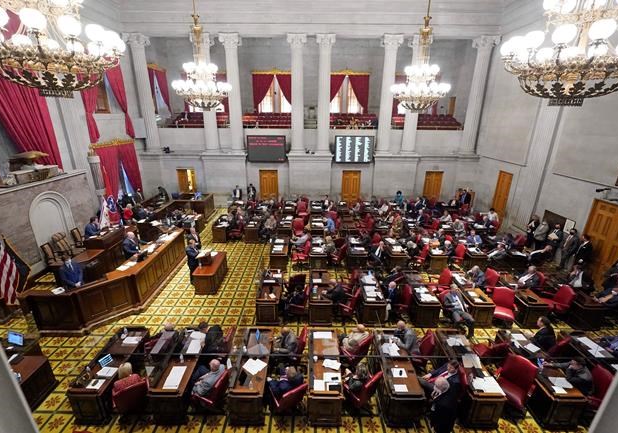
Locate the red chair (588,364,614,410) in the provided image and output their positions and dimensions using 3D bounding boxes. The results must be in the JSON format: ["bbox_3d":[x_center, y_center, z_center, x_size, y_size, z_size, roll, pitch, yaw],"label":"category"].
[{"bbox_3d":[5.605,3.584,5.800,0.670,1.060,0.630,1,19,3],"label":"red chair"}]

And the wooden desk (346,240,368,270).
[{"bbox_3d":[1.954,1.534,12.324,0.823,0.770,1.800,0,18,0],"label":"wooden desk"}]

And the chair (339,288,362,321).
[{"bbox_3d":[1.145,2.597,8.628,0.660,1.030,0.640,12,21,32],"label":"chair"}]

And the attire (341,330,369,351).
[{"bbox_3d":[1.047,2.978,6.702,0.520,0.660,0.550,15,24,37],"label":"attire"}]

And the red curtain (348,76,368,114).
[{"bbox_3d":[3.489,-8.514,20.586,1.500,2.750,0.250,0,19,-1],"label":"red curtain"}]

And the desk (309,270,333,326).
[{"bbox_3d":[0.351,2.535,9.273,0.690,0.790,1.920,0,19,-1],"label":"desk"}]

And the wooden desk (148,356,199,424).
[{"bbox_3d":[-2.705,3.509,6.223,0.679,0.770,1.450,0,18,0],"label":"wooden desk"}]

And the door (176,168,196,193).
[{"bbox_3d":[-8.119,-1.837,19.306,1.280,2.500,0.140,1,19,1],"label":"door"}]

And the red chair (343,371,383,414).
[{"bbox_3d":[1.091,3.570,6.085,0.630,0.950,0.680,-14,24,-36],"label":"red chair"}]

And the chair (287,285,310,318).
[{"bbox_3d":[-0.292,2.612,8.577,0.660,1.030,0.640,5,19,15],"label":"chair"}]

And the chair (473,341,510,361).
[{"bbox_3d":[4.240,3.263,7.003,0.630,0.950,0.680,-8,21,-22],"label":"chair"}]

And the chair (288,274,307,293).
[{"bbox_3d":[-0.465,2.269,9.570,0.630,1.060,0.670,-11,22,-30],"label":"chair"}]

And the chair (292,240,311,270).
[{"bbox_3d":[-0.305,1.573,11.998,0.690,1.080,0.670,1,18,3],"label":"chair"}]

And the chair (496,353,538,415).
[{"bbox_3d":[4.305,3.555,6.059,0.670,1.080,0.690,16,24,40],"label":"chair"}]

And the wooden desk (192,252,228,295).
[{"bbox_3d":[-3.602,2.034,10.706,0.680,0.750,1.800,1,19,0],"label":"wooden desk"}]

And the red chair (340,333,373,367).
[{"bbox_3d":[1.072,3.187,6.815,0.640,1.030,0.660,-15,23,-38],"label":"red chair"}]

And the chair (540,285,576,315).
[{"bbox_3d":[7.467,2.641,8.849,0.690,1.080,0.670,4,19,10],"label":"chair"}]

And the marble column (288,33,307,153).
[{"bbox_3d":[-0.721,-7.537,18.368,1.250,6.822,1.200,0,18,0],"label":"marble column"}]

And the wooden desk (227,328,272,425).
[{"bbox_3d":[-1.177,3.465,6.428,0.680,0.800,1.820,1,19,1],"label":"wooden desk"}]

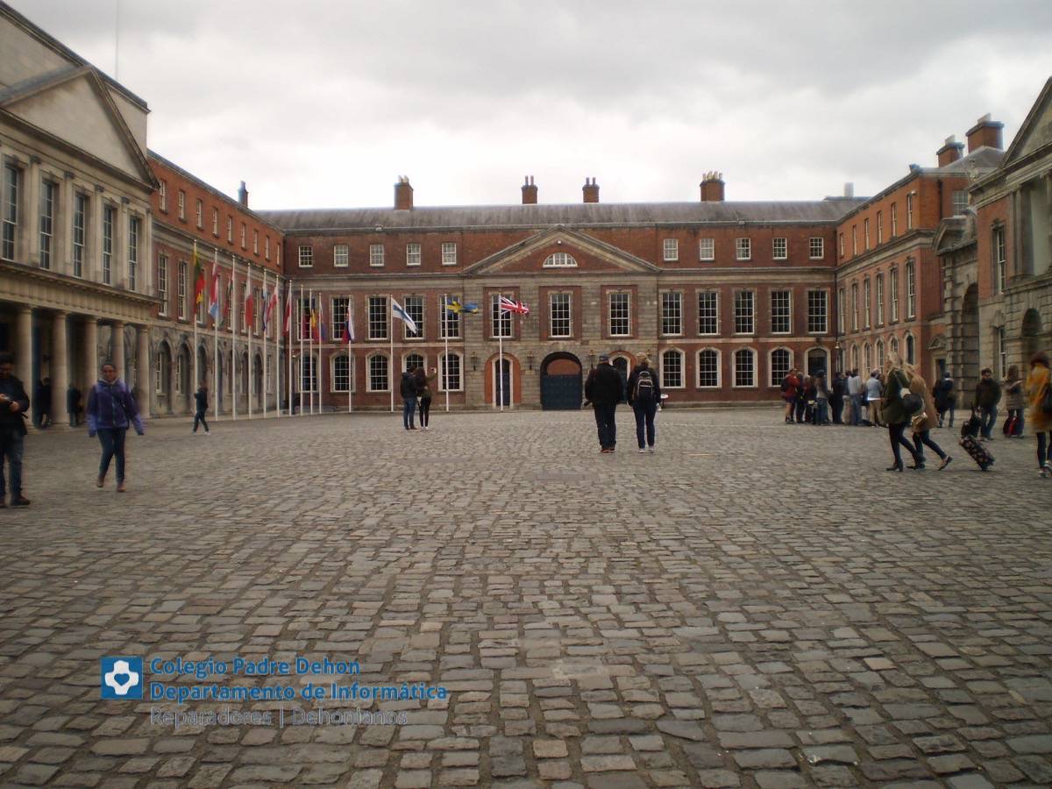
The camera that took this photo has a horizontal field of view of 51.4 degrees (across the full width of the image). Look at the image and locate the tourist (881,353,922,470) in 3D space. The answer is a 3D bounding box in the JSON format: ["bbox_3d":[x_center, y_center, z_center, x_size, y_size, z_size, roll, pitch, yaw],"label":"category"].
[{"bbox_3d":[5.369,0.256,15.600,0.600,1.680,0.500,-1,0,2],"label":"tourist"}]

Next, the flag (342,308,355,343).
[{"bbox_3d":[-12.169,-4.898,75.000,0.800,2.600,0.400,-1,0,2],"label":"flag"}]

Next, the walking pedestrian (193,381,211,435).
[{"bbox_3d":[-10.244,0.424,34.600,0.560,1.720,0.480,-1,0,-4],"label":"walking pedestrian"}]

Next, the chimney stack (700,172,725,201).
[{"bbox_3d":[14.388,-16.013,84.500,1.900,2.350,1.700,-1,0,2],"label":"chimney stack"}]

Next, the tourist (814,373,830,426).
[{"bbox_3d":[9.479,0.140,35.000,0.380,1.720,0.460,-1,0,-39],"label":"tourist"}]

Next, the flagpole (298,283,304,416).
[{"bbox_3d":[-13.717,-2.684,67.000,0.120,8.000,0.120,-1,0,2],"label":"flagpole"}]

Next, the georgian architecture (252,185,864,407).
[{"bbox_3d":[2.712,-7.559,84.969,42.500,17.400,12.500,-1,0,2],"label":"georgian architecture"}]

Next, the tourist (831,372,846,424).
[{"bbox_3d":[10.269,0.124,35.900,0.520,1.710,0.380,-1,0,20],"label":"tourist"}]

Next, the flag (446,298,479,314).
[{"bbox_3d":[-4.292,-5.991,74.400,2.250,1.080,0.350,-1,0,2],"label":"flag"}]

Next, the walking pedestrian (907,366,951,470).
[{"bbox_3d":[6.062,0.337,16.500,0.700,1.620,0.520,-1,0,5],"label":"walking pedestrian"}]

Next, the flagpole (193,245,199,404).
[{"bbox_3d":[-14.349,-2.727,47.600,0.130,8.000,0.130,-1,0,2],"label":"flagpole"}]

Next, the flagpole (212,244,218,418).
[{"bbox_3d":[-14.248,-2.726,50.400,0.130,8.000,0.130,-1,0,2],"label":"flagpole"}]

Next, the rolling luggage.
[{"bbox_3d":[6.679,0.863,16.200,0.240,0.560,0.360,-44,0,0],"label":"rolling luggage"}]

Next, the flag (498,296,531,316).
[{"bbox_3d":[-0.781,-6.070,75.000,2.100,1.350,0.500,-1,0,2],"label":"flag"}]

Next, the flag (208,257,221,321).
[{"bbox_3d":[-14.670,-4.890,51.500,0.700,2.800,0.400,-1,0,2],"label":"flag"}]

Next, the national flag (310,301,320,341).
[{"bbox_3d":[-13.479,-4.698,69.800,0.650,2.500,0.400,-1,0,2],"label":"national flag"}]

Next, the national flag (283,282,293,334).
[{"bbox_3d":[-13.988,-4.895,64.300,0.580,2.900,0.400,-1,0,2],"label":"national flag"}]

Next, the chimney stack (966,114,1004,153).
[{"bbox_3d":[28.046,-15.962,66.941,1.250,2.300,2.600,-1,0,2],"label":"chimney stack"}]

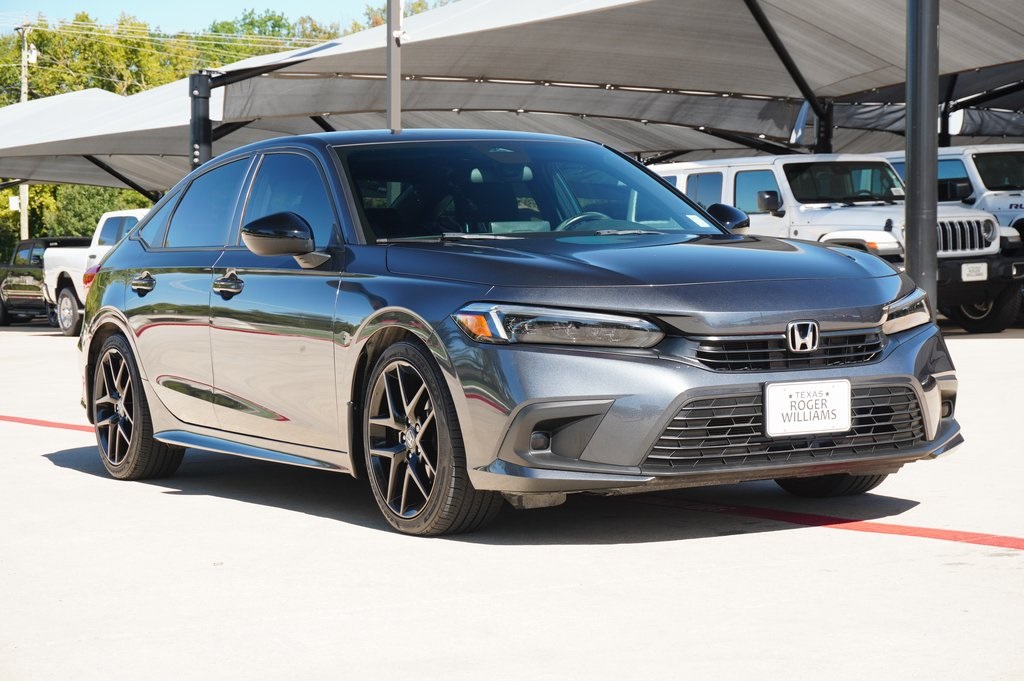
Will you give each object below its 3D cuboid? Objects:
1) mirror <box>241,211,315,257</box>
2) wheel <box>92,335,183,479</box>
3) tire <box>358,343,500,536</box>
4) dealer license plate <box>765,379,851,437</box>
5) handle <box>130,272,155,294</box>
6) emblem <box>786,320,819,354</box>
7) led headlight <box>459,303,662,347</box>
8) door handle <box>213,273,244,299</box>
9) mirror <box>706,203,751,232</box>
[{"bbox_3d":[-0.794,-0.364,7.088,0.240,0.155,0.145,-3,2,-29],"label":"mirror"},{"bbox_3d":[-1.589,0.276,8.866,0.238,0.642,0.642,-3,2,-29],"label":"wheel"},{"bbox_3d":[-0.240,0.293,6.487,0.238,0.642,0.642,-3,2,-29],"label":"tire"},{"bbox_3d":[0.872,0.197,6.073,0.308,0.157,0.018,-3,2,-29],"label":"dealer license plate"},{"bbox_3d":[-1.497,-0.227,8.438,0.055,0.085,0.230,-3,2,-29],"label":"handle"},{"bbox_3d":[0.854,-0.010,6.085,0.114,0.100,0.022,-3,-6,-29],"label":"emblem"},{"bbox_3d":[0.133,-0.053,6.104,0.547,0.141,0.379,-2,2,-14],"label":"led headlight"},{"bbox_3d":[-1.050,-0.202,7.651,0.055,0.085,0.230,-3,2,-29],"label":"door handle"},{"bbox_3d":[0.827,-0.444,7.996,0.240,0.155,0.145,-3,2,-29],"label":"mirror"}]

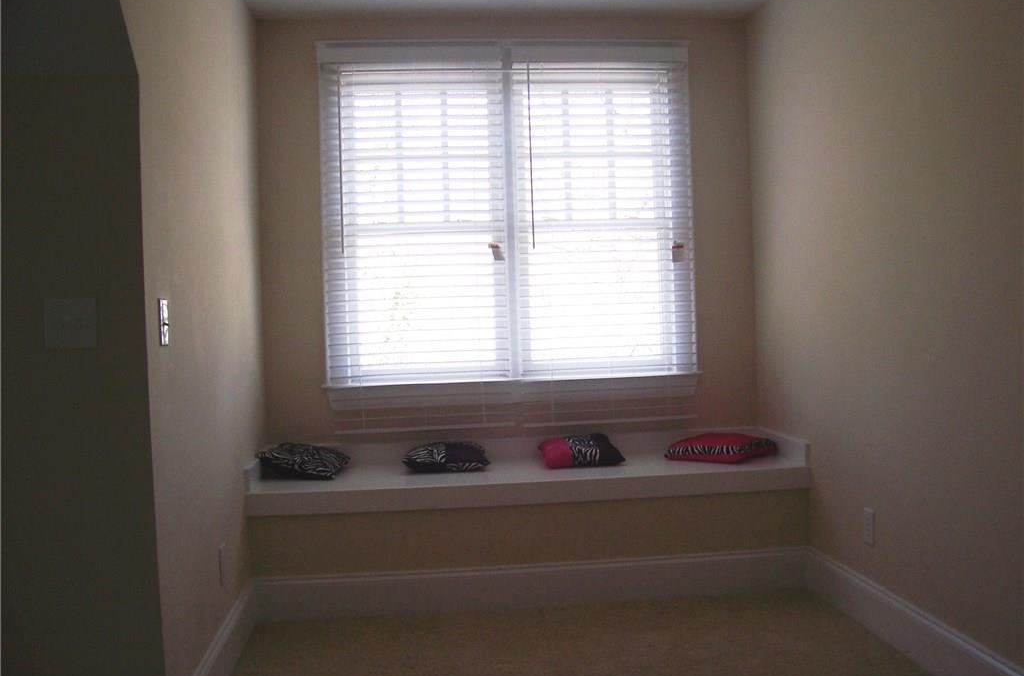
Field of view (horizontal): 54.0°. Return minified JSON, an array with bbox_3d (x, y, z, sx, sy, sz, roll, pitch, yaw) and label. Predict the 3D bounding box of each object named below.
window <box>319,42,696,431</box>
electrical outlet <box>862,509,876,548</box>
[{"bbox_3d":[0.001,-0.427,4.142,1.519,1.569,0.110,-2,1,-6],"label":"window"},{"bbox_3d":[1.150,0.609,3.235,0.012,0.116,0.072,-2,1,-6],"label":"electrical outlet"}]

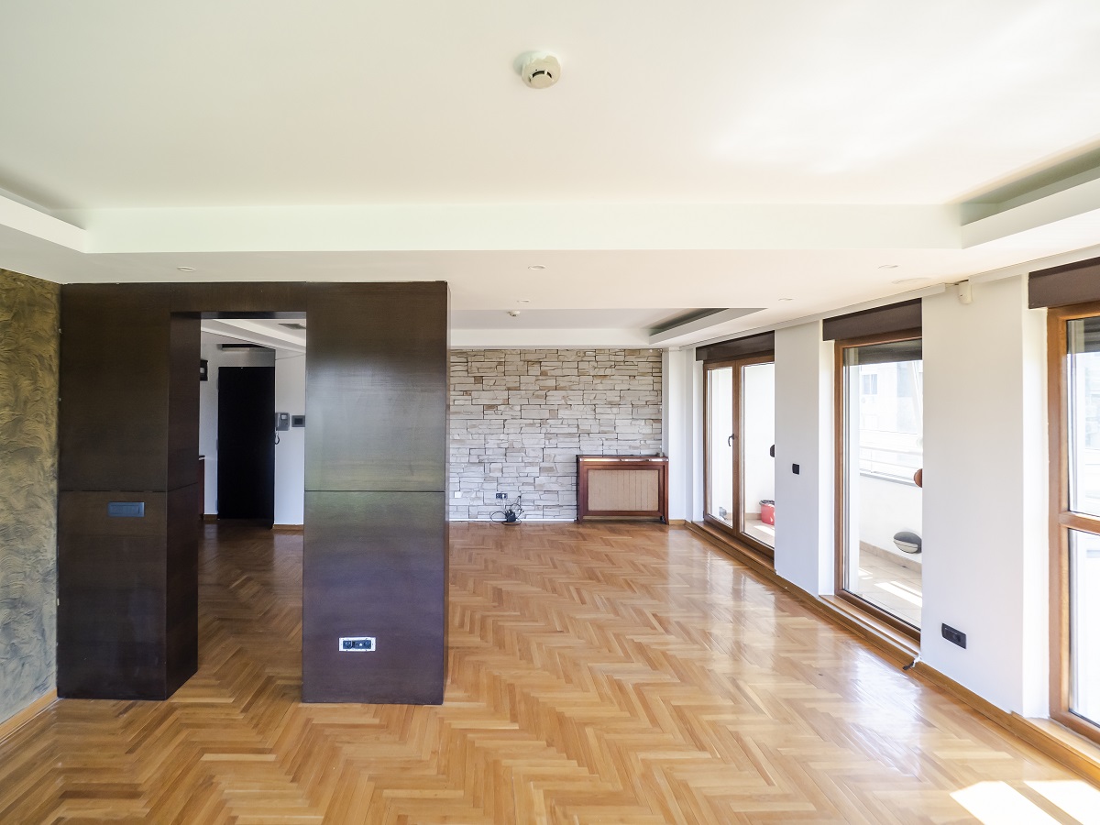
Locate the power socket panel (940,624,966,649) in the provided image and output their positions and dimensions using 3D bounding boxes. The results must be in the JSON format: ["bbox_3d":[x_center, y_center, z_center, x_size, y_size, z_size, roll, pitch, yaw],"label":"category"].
[{"bbox_3d":[2.247,1.244,2.479,0.012,0.077,0.125,0,2,-8],"label":"power socket panel"}]

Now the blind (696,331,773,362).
[{"bbox_3d":[2.001,-0.704,4.805,0.100,0.168,1.578,0,2,-8],"label":"blind"}]

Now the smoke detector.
[{"bbox_3d":[-0.022,-0.833,1.085,0.098,0.038,0.098,0,2,0],"label":"smoke detector"}]

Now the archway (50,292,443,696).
[{"bbox_3d":[-1.598,0.444,2.531,2.063,2.279,0.250,0,2,-1],"label":"archway"}]

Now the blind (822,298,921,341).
[{"bbox_3d":[2.253,-0.633,3.087,0.100,0.168,0.827,0,2,-8],"label":"blind"}]

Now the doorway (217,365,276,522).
[{"bbox_3d":[-4.113,0.416,6.079,0.819,2.087,0.080,0,2,-2],"label":"doorway"}]

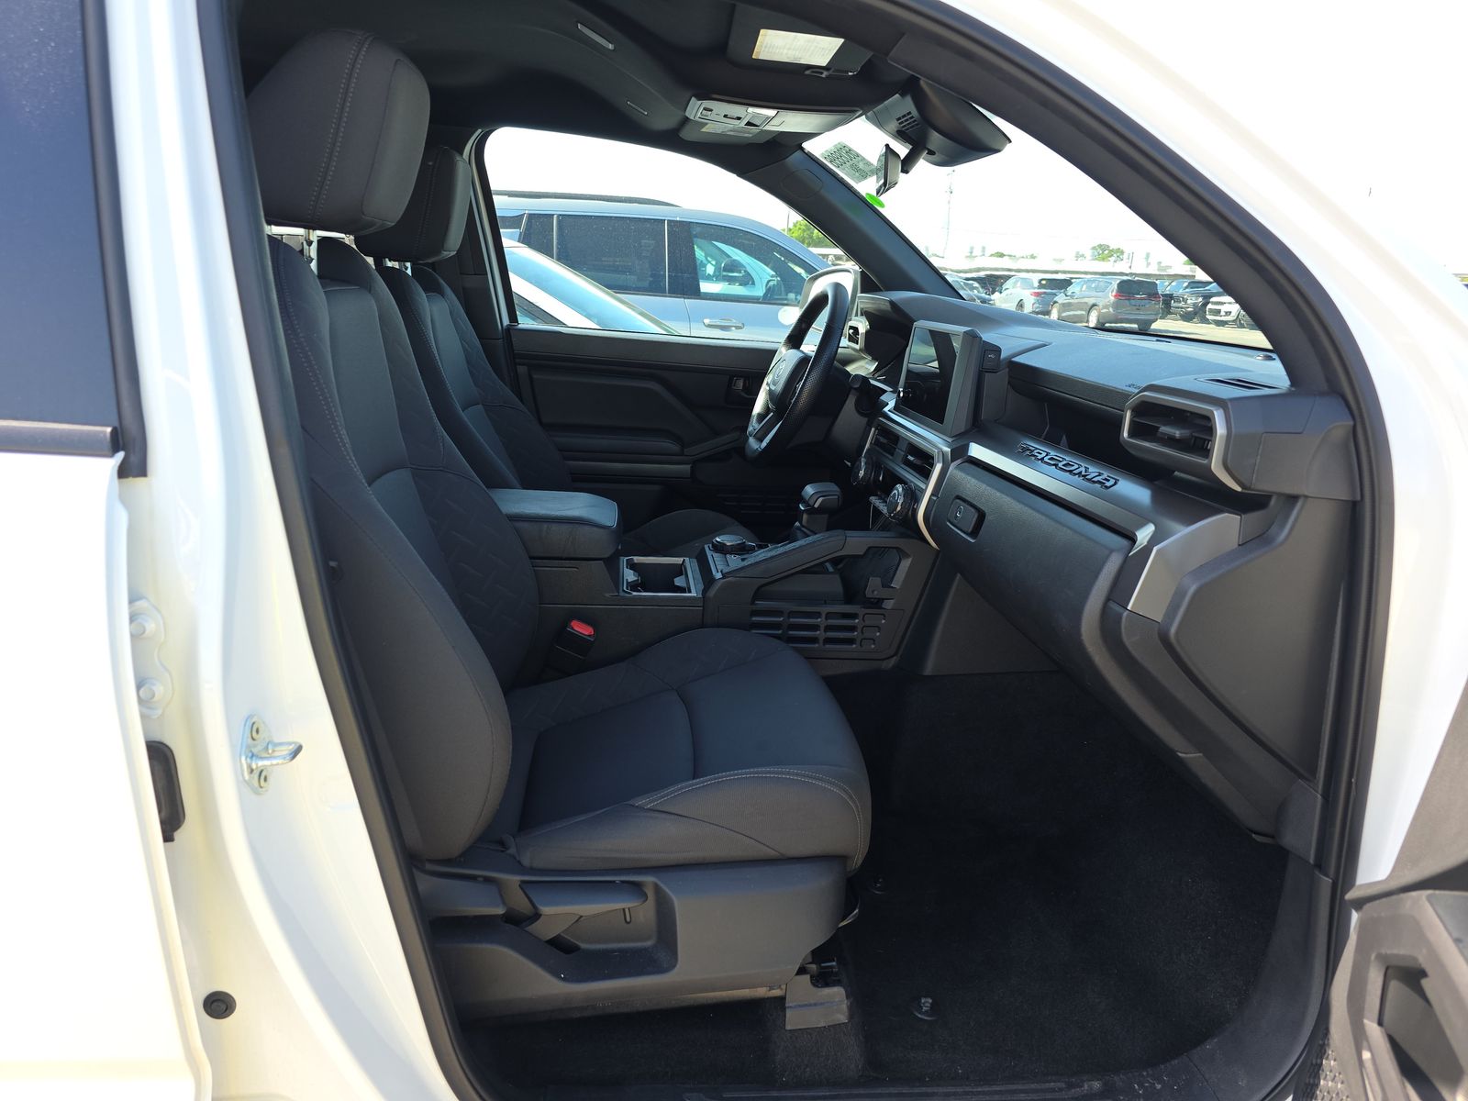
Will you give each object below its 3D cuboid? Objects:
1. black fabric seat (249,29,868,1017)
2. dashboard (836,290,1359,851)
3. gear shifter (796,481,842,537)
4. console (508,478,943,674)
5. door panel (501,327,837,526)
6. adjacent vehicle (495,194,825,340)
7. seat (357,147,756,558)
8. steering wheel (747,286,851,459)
[{"bbox_3d":[-0.228,-0.007,1.177,0.800,1.090,0.550,1,16,-9],"label":"black fabric seat"},{"bbox_3d":[0.444,-0.133,1.633,0.480,0.560,1.460,1,16,-9],"label":"dashboard"},{"bbox_3d":[0.139,-0.068,1.624,0.080,0.100,0.065,1,16,-9],"label":"gear shifter"},{"bbox_3d":[-0.120,0.037,1.601,0.800,0.330,0.270,1,16,-9],"label":"console"},{"bbox_3d":[-0.041,-0.184,2.301,0.970,0.620,0.130,1,16,-9],"label":"door panel"},{"bbox_3d":[-0.772,-1.445,6.939,4.950,1.800,1.950,1,16,-9],"label":"adjacent vehicle"},{"bbox_3d":[-0.333,-0.197,1.895,0.800,1.060,0.550,1,16,-9],"label":"seat"},{"bbox_3d":[0.121,-0.344,1.917,0.110,0.380,0.380,26,11,-15],"label":"steering wheel"}]

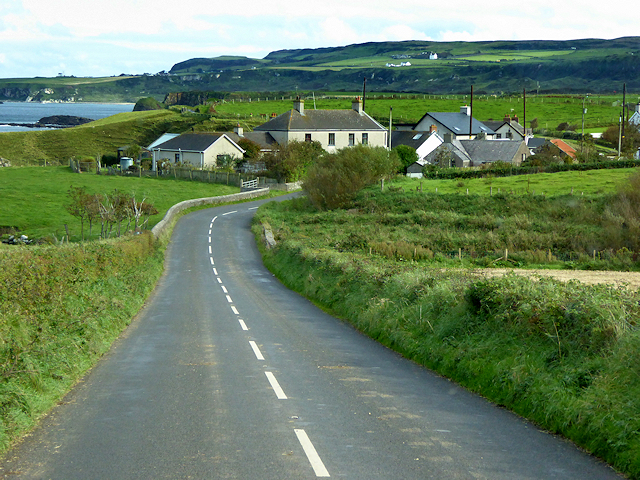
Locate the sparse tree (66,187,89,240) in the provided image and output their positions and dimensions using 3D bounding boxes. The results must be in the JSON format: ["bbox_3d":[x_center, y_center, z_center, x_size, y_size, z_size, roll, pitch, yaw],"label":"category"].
[{"bbox_3d":[-16.140,-1.740,131.000,1.750,3.650,1.750,0,4,0],"label":"sparse tree"}]

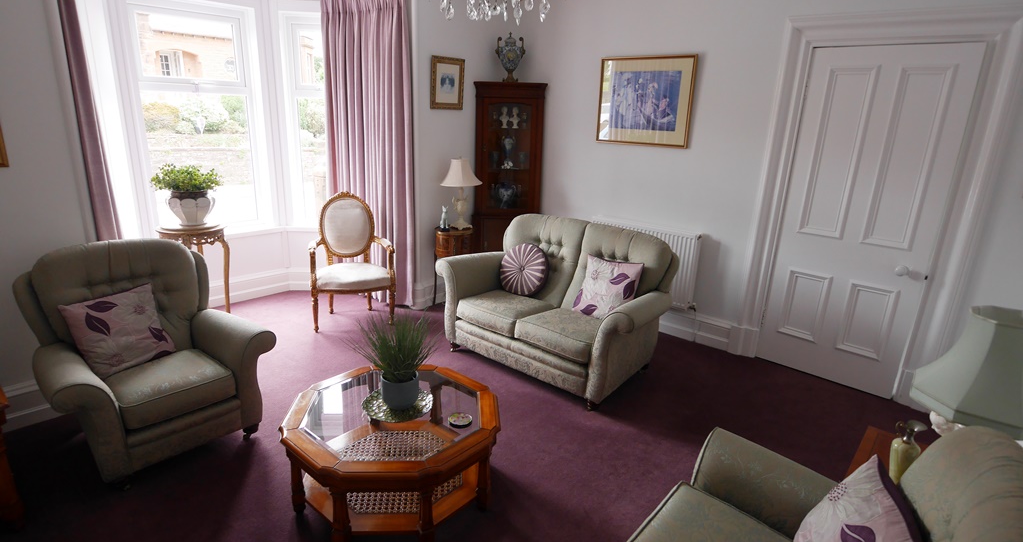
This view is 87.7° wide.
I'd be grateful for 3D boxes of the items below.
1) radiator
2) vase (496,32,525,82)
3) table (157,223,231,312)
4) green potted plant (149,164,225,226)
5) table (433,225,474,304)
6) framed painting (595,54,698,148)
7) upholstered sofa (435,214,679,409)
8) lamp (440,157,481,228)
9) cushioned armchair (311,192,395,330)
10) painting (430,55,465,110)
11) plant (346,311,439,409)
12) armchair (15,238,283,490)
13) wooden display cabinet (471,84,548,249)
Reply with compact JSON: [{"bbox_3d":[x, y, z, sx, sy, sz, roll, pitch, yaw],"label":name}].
[{"bbox_3d":[1.027,-0.059,4.284,0.928,0.592,0.096,16,21,39],"label":"radiator"},{"bbox_3d":[-0.025,-1.814,4.556,0.253,0.419,0.176,1,16,-4],"label":"vase"},{"bbox_3d":[-2.304,0.057,3.919,0.435,0.760,0.435,-3,17,-18],"label":"table"},{"bbox_3d":[-2.282,-0.520,3.754,0.432,0.440,0.424,-3,17,-18],"label":"green potted plant"},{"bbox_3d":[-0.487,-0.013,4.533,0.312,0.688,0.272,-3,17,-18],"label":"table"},{"bbox_3d":[1.021,-1.307,4.105,0.774,0.650,0.030,14,20,36],"label":"framed painting"},{"bbox_3d":[0.323,0.165,3.576,1.544,0.933,0.864,16,21,39],"label":"upholstered sofa"},{"bbox_3d":[-0.421,-0.630,4.394,0.341,0.579,0.341,-3,17,-18],"label":"lamp"},{"bbox_3d":[-1.271,-0.102,4.188,0.640,0.992,0.576,-4,17,-20],"label":"cushioned armchair"},{"bbox_3d":[-0.510,-1.493,4.249,0.032,0.390,0.341,16,21,39],"label":"painting"},{"bbox_3d":[-0.517,0.389,2.352,0.378,0.413,0.378,2,16,-1],"label":"plant"},{"bbox_3d":[-1.770,0.361,2.612,0.864,0.936,0.888,16,21,39],"label":"armchair"},{"bbox_3d":[-0.049,-0.729,4.933,0.656,1.875,0.416,1,16,-4],"label":"wooden display cabinet"}]

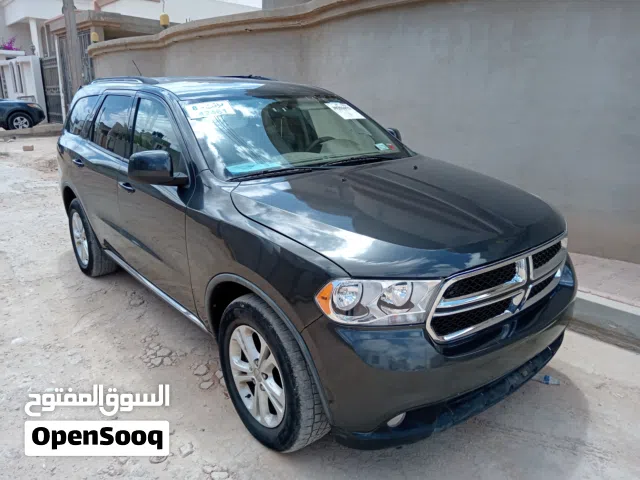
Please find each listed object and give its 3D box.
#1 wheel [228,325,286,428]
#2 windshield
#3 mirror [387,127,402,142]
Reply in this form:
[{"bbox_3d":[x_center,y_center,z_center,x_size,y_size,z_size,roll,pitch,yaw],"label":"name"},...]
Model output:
[{"bbox_3d":[-0.238,0.651,2.502,0.200,0.510,0.510,-14,22,-37],"label":"wheel"},{"bbox_3d":[-0.136,-0.724,3.261,1.460,0.160,0.800,-13,53,-37],"label":"windshield"},{"bbox_3d":[0.601,-0.777,3.944,0.250,0.210,0.190,-14,22,-37],"label":"mirror"}]

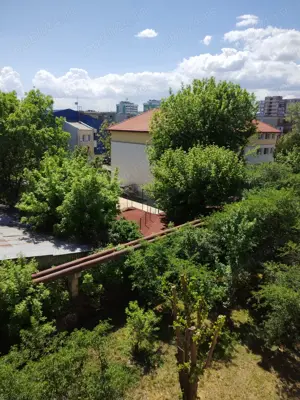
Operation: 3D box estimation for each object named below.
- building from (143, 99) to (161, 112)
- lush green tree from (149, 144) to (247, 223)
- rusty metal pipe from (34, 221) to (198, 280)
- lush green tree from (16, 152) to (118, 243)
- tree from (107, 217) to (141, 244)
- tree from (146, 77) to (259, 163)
[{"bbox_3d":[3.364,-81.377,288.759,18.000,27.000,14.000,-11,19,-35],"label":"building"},{"bbox_3d":[6.260,-2.433,41.331,11.800,10.400,11.000,0,15,0],"label":"lush green tree"},{"bbox_3d":[-1.359,3.981,28.172,19.340,0.320,0.320,-13,20,-40],"label":"rusty metal pipe"},{"bbox_3d":[-8.062,0.034,30.083,9.000,9.400,8.400,0,15,0],"label":"lush green tree"},{"bbox_3d":[-2.575,3.566,31.572,3.200,3.600,3.100,0,15,0],"label":"tree"},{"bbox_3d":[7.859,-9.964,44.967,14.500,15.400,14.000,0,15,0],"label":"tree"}]

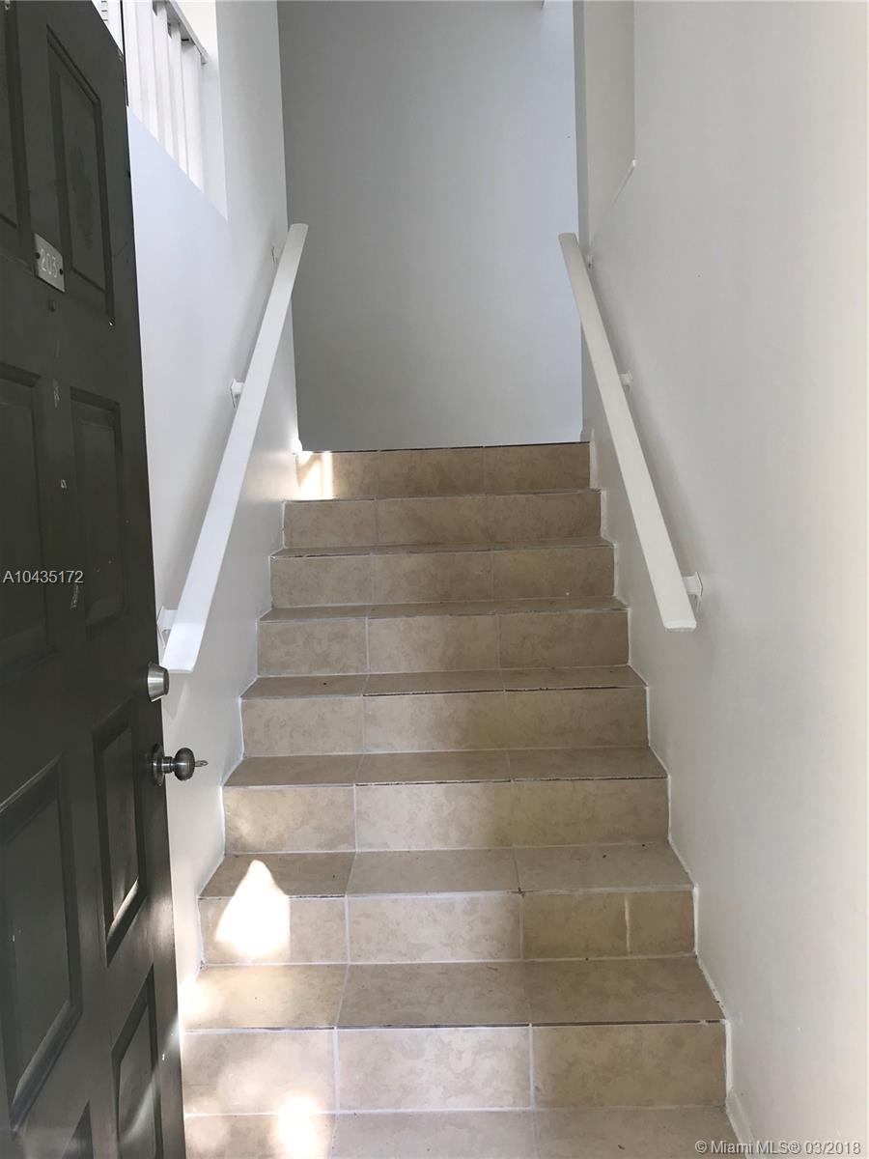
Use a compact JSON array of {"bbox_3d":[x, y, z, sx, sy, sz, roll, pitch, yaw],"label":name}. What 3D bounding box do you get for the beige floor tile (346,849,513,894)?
[{"bbox_3d":[0.000,0.758,2.428,0.425,0.020,0.258,-2,6,2],"label":"beige floor tile"}]

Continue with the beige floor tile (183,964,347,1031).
[{"bbox_3d":[-0.396,0.979,2.189,0.360,0.020,0.260,-2,6,2],"label":"beige floor tile"}]

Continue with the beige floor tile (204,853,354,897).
[{"bbox_3d":[-0.391,0.763,2.414,0.353,0.013,0.267,-2,7,1],"label":"beige floor tile"}]

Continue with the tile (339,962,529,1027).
[{"bbox_3d":[0.000,0.955,2.157,0.421,0.013,0.266,-2,7,1],"label":"tile"}]

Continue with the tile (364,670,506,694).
[{"bbox_3d":[-0.001,0.327,2.932,0.426,0.020,0.268,-2,6,2],"label":"tile"}]

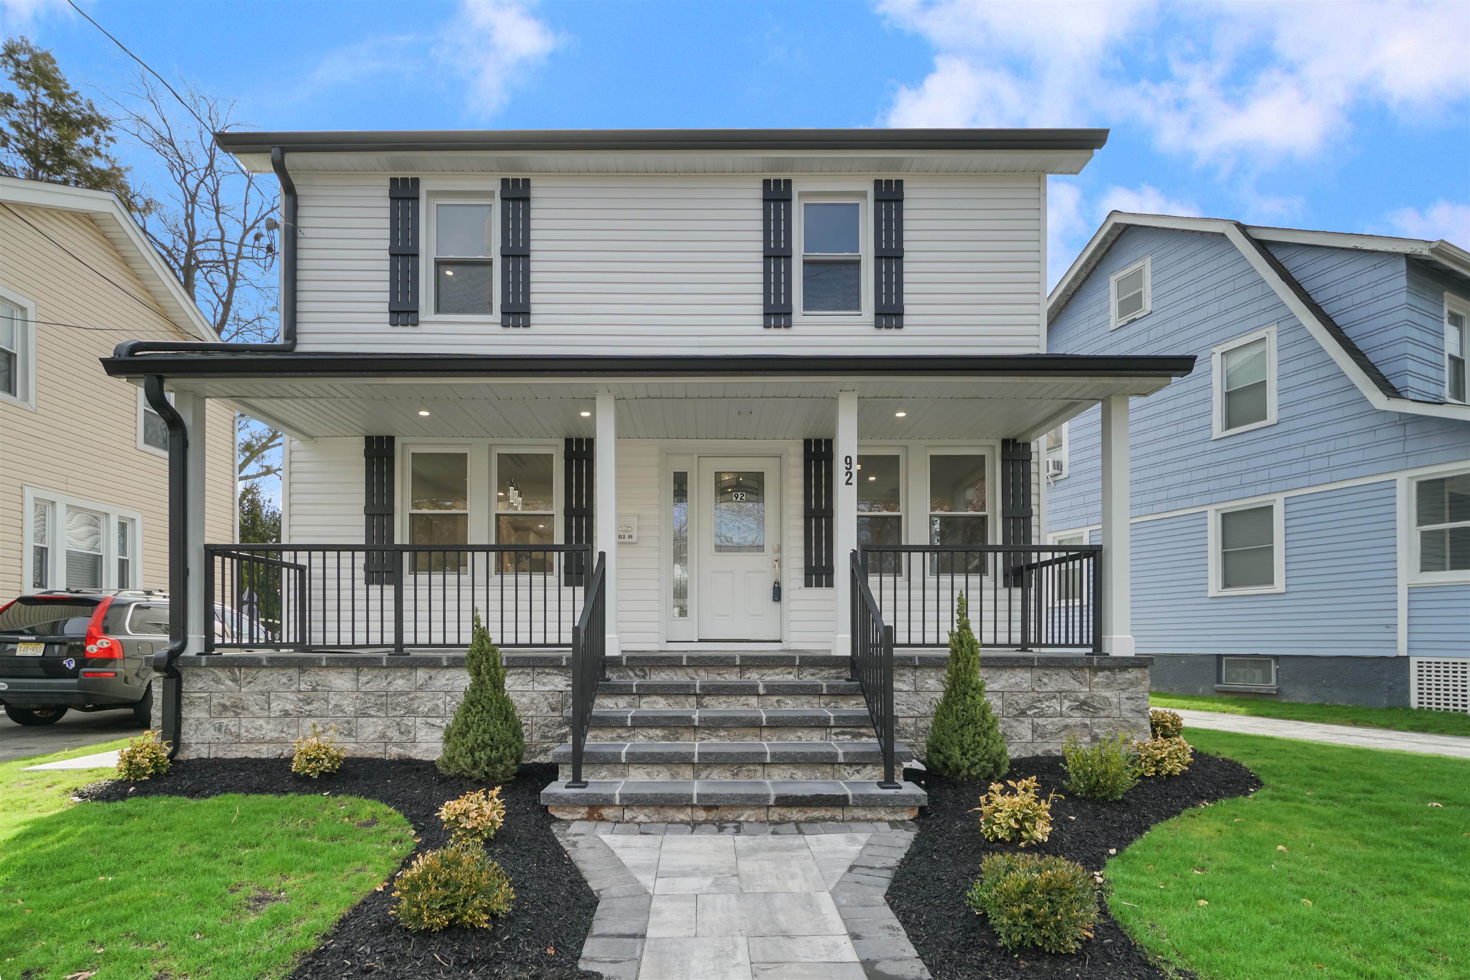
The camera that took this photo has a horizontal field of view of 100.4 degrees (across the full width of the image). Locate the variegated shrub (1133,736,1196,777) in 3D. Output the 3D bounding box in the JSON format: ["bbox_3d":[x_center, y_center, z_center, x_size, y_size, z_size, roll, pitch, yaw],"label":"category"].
[{"bbox_3d":[3.360,2.080,4.820,0.490,0.350,0.460,0,-2,0],"label":"variegated shrub"}]

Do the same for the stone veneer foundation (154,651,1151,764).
[{"bbox_3d":[-0.645,1.830,5.650,7.850,0.870,1.900,0,-6,0],"label":"stone veneer foundation"}]

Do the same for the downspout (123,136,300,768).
[{"bbox_3d":[-4.920,-0.650,5.800,0.600,5.800,1.500,0,-2,0],"label":"downspout"}]

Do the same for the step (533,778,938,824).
[{"bbox_3d":[-0.005,1.930,3.810,2.320,0.190,0.330,0,-6,0],"label":"step"}]

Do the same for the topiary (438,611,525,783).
[{"bbox_3d":[-1.930,1.560,4.670,0.660,1.280,0.660,0,-2,0],"label":"topiary"}]

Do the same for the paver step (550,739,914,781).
[{"bbox_3d":[-0.010,1.800,4.050,2.300,0.200,0.320,0,-6,0],"label":"paver step"}]

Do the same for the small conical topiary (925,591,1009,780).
[{"bbox_3d":[1.680,1.420,4.450,0.600,1.350,0.590,0,-6,0],"label":"small conical topiary"}]

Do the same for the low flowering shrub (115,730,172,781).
[{"bbox_3d":[-4.520,2.020,4.700,0.420,0.370,0.400,0,-2,0],"label":"low flowering shrub"}]

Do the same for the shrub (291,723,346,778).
[{"bbox_3d":[-3.010,1.875,4.420,0.390,0.390,0.380,0,-6,0],"label":"shrub"}]

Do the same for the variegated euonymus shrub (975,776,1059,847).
[{"bbox_3d":[1.475,1.675,3.210,0.420,0.360,0.400,0,-6,0],"label":"variegated euonymus shrub"}]

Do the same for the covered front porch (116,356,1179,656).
[{"bbox_3d":[-0.740,0.100,5.780,8.800,2.850,1.750,0,-2,-1],"label":"covered front porch"}]

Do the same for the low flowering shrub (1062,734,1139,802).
[{"bbox_3d":[2.550,1.930,4.280,0.530,0.460,0.500,0,-2,0],"label":"low flowering shrub"}]

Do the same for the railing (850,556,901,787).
[{"bbox_3d":[1.010,1.240,4.560,0.100,1.550,1.050,0,-2,-3],"label":"railing"}]

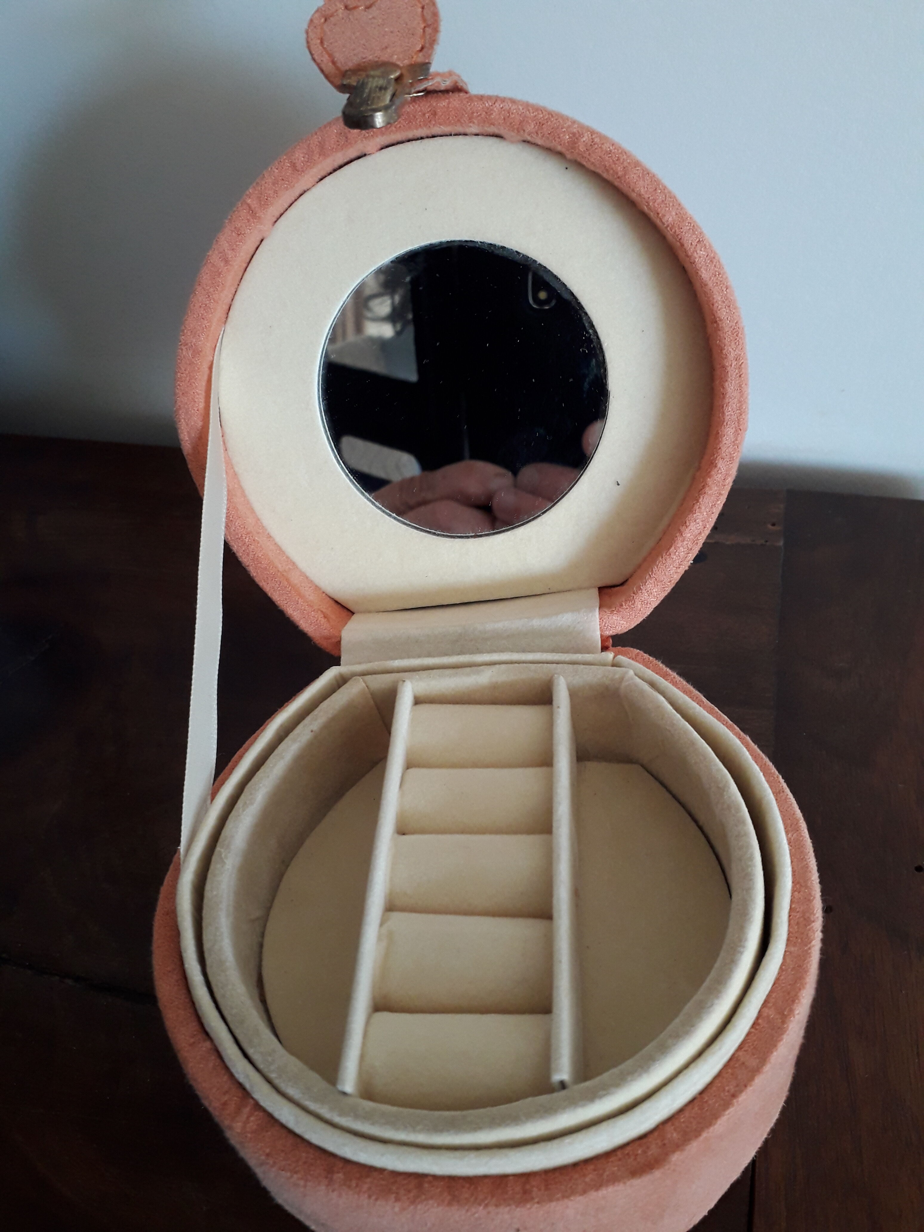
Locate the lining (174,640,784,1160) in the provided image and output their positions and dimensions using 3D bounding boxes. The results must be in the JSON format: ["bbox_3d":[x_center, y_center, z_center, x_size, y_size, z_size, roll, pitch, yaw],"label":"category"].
[{"bbox_3d":[0.004,0.056,0.181,0.108,0.036,0.100,-2,42,6],"label":"lining"}]

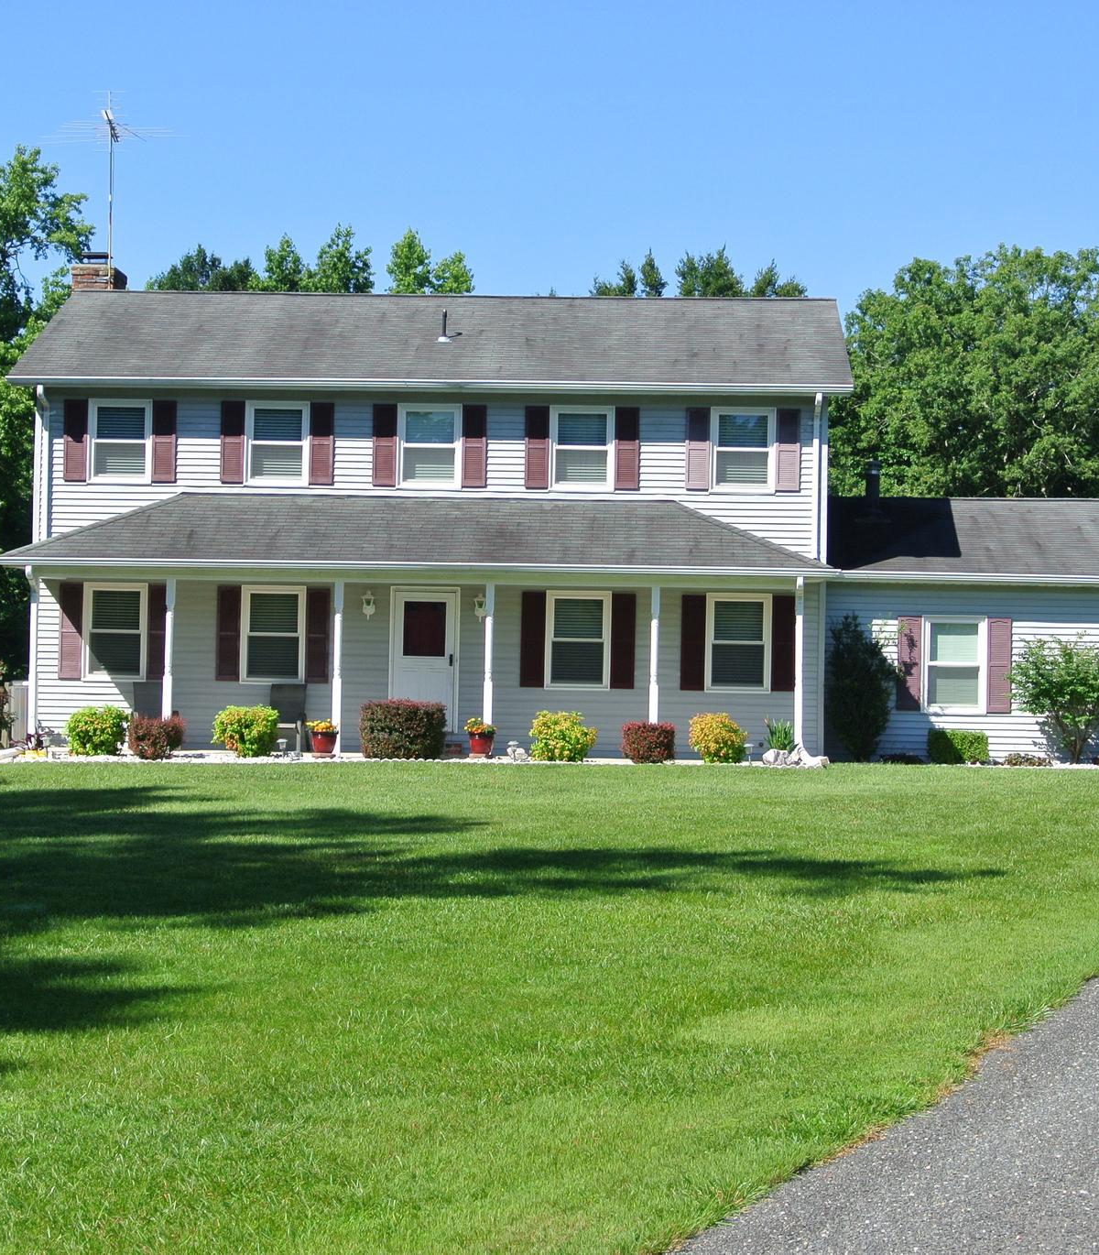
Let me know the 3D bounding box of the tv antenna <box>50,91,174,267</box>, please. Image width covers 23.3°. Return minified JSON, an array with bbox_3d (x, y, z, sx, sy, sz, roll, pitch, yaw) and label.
[{"bbox_3d":[-7.199,-7.302,43.637,2.200,3.050,1.800,1,-2,0],"label":"tv antenna"}]

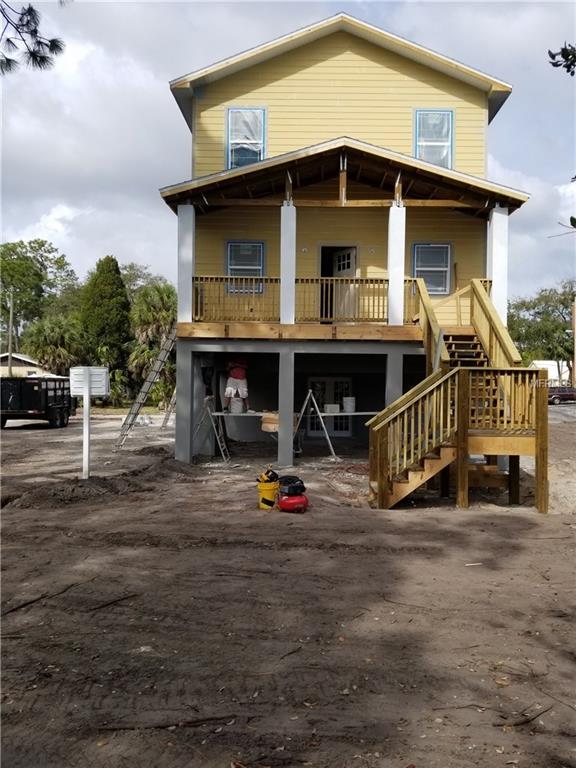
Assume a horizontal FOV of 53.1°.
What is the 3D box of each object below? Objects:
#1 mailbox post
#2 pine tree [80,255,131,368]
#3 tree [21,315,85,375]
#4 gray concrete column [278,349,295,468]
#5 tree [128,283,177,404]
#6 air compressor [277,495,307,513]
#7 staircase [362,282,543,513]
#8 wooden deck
[{"bbox_3d":[-3.673,0.714,10.700,0.710,2.060,0.250,1,0,1],"label":"mailbox post"},{"bbox_3d":[-13.605,-4.063,43.000,3.700,11.000,3.700,1,0,1],"label":"pine tree"},{"bbox_3d":[-16.740,-1.670,41.000,4.400,6.400,4.400,1,0,1],"label":"tree"},{"bbox_3d":[-0.030,0.555,12.965,0.335,2.580,0.335,1,0,1],"label":"gray concrete column"},{"bbox_3d":[-9.867,-2.949,42.000,3.500,8.900,3.500,1,0,1],"label":"tree"},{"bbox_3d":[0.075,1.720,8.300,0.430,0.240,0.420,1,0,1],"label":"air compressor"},{"bbox_3d":[2.740,-0.160,10.800,2.720,4.300,3.850,1,0,1],"label":"staircase"},{"bbox_3d":[1.220,-1.160,13.530,7.350,0.340,1.560,1,0,1],"label":"wooden deck"}]

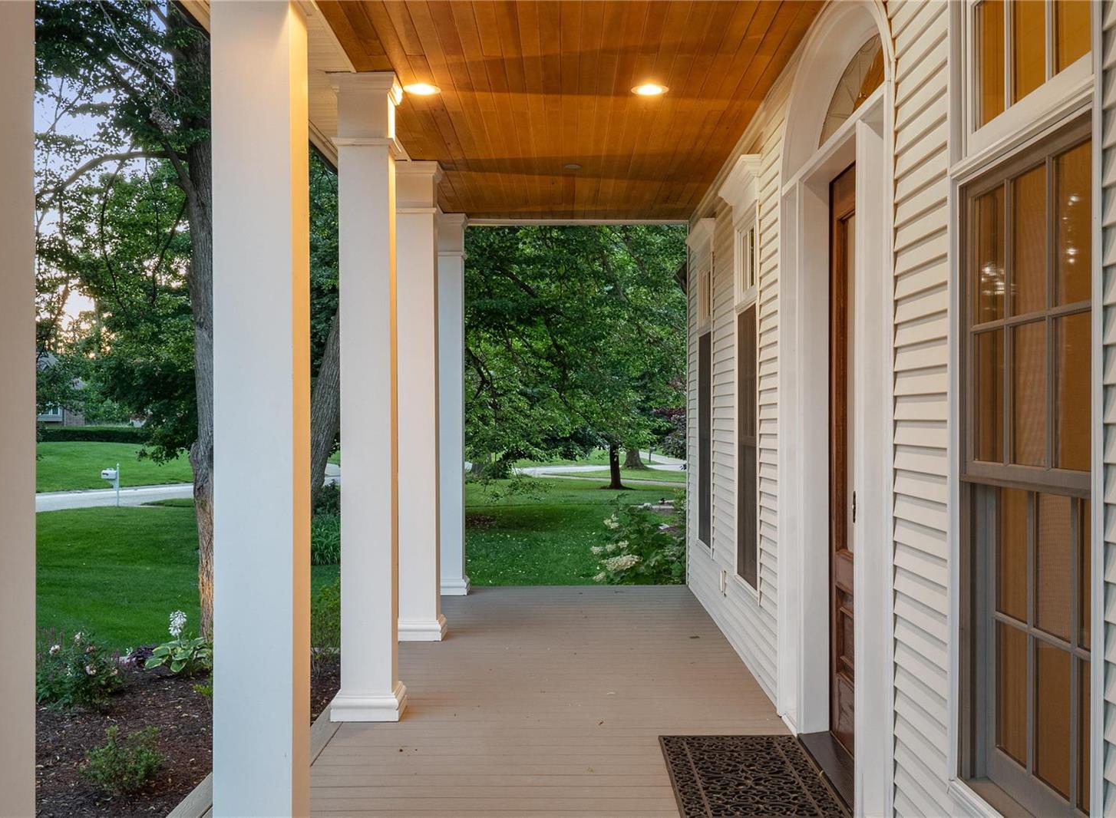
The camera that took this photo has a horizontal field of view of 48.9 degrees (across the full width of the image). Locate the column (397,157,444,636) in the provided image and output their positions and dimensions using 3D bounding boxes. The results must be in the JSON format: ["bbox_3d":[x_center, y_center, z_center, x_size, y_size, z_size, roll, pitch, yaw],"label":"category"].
[{"bbox_3d":[-0.901,-0.047,8.020,0.322,3.067,0.322,0,0,0],"label":"column"}]

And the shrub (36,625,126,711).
[{"bbox_3d":[-2.959,1.592,7.550,0.600,0.490,0.550,0,0,0],"label":"shrub"}]

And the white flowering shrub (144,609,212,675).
[{"bbox_3d":[-2.577,1.594,8.400,0.460,0.430,0.440,0,0,0],"label":"white flowering shrub"}]

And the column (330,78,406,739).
[{"bbox_3d":[-0.912,-0.056,5.971,0.322,3.067,0.322,0,0,0],"label":"column"}]

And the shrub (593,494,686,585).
[{"bbox_3d":[0.820,1.343,11.100,1.100,1.000,1.000,0,0,0],"label":"shrub"}]

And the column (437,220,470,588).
[{"bbox_3d":[-0.890,-0.037,10.050,0.322,3.067,0.322,0,0,0],"label":"column"}]

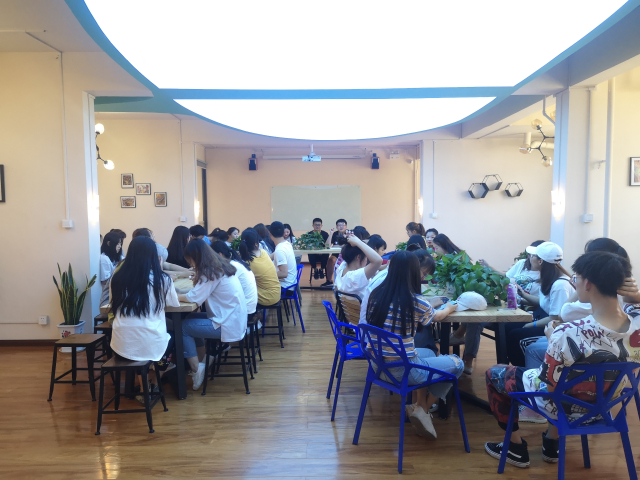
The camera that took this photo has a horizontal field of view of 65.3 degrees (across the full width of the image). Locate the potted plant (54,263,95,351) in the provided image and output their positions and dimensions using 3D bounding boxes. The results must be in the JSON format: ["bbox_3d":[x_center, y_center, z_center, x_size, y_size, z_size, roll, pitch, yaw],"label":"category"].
[{"bbox_3d":[-2.592,0.713,5.335,0.417,0.946,0.310,-1,4,0],"label":"potted plant"}]

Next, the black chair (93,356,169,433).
[{"bbox_3d":[-1.325,1.069,3.529,0.399,0.448,0.399,-1,4,-2],"label":"black chair"}]

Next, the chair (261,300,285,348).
[{"bbox_3d":[-0.576,0.927,5.514,0.399,0.448,0.399,-1,4,-2],"label":"chair"}]

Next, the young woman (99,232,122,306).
[{"bbox_3d":[-2.260,0.552,5.750,0.680,1.260,0.460,0,4,3],"label":"young woman"}]

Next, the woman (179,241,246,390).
[{"bbox_3d":[-0.886,0.614,4.162,0.553,1.261,0.456,0,4,5],"label":"woman"}]

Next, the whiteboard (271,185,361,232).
[{"bbox_3d":[-0.106,-0.838,13.274,2.400,1.200,0.030,0,4,0],"label":"whiteboard"}]

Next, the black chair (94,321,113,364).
[{"bbox_3d":[-1.930,1.021,4.770,0.360,0.450,0.360,-1,4,0],"label":"black chair"}]

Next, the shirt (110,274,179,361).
[{"bbox_3d":[-1.280,0.548,3.660,0.480,0.620,0.350,-1,4,-4],"label":"shirt"}]

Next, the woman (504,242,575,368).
[{"bbox_3d":[1.853,0.662,4.335,0.670,1.280,0.470,1,4,13],"label":"woman"}]

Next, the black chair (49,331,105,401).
[{"bbox_3d":[-1.954,1.036,4.112,0.399,0.448,0.399,-1,4,1],"label":"black chair"}]

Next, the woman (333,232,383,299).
[{"bbox_3d":[0.472,0.564,4.384,0.621,1.290,0.485,-3,5,-35],"label":"woman"}]

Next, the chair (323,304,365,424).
[{"bbox_3d":[0.335,0.888,3.830,0.590,0.800,0.530,-1,4,-2],"label":"chair"}]

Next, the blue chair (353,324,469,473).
[{"bbox_3d":[0.549,0.906,3.116,0.563,0.791,0.538,-3,5,-33],"label":"blue chair"}]

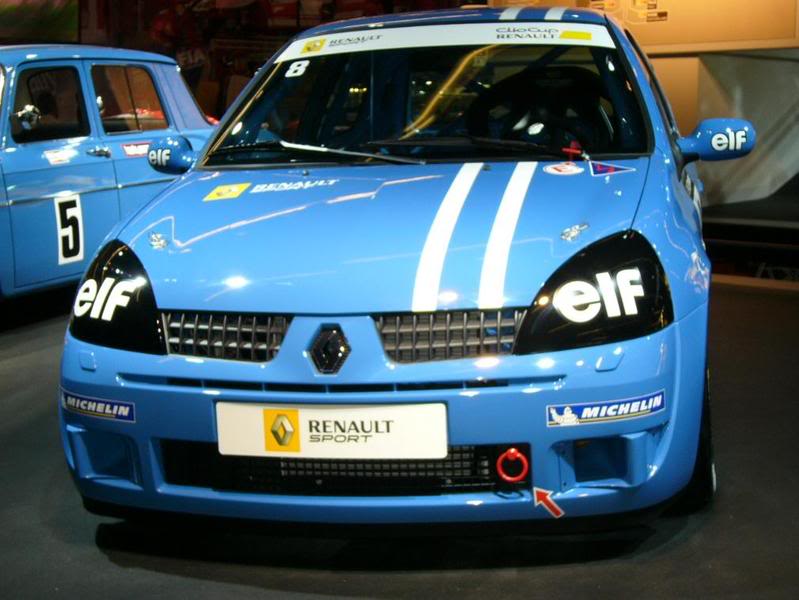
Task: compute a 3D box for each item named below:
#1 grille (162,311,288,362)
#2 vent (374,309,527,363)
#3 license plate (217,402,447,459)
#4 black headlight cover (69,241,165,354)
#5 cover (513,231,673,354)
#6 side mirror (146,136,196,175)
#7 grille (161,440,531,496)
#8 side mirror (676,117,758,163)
[{"bbox_3d":[-0.394,0.082,3.123,0.305,0.103,0.070,1,11,21],"label":"grille"},{"bbox_3d":[0.106,0.079,3.019,0.310,0.103,0.070,-2,10,3],"label":"vent"},{"bbox_3d":[-0.151,0.287,3.045,0.520,0.118,0.020,0,10,12],"label":"license plate"},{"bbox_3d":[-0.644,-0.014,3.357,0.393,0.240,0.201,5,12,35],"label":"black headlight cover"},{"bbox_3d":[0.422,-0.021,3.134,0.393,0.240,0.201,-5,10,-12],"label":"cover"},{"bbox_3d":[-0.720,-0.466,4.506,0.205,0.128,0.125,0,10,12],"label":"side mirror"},{"bbox_3d":[-0.134,0.378,3.124,0.850,0.115,0.070,0,10,12],"label":"grille"},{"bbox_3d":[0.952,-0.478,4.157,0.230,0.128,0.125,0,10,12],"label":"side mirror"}]

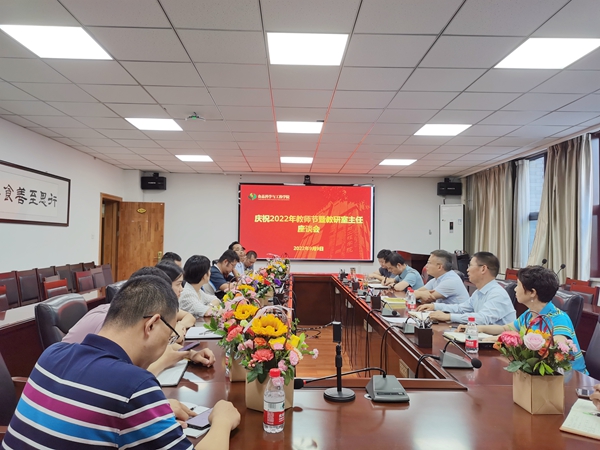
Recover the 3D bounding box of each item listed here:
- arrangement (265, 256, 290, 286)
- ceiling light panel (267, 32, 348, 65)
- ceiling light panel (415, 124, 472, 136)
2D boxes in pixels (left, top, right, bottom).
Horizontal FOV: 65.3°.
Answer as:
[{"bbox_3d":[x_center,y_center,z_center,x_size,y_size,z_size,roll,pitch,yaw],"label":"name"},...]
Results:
[{"bbox_3d":[-0.278,0.563,5.780,0.321,0.348,0.300,1,-2,-1],"label":"arrangement"},{"bbox_3d":[0.049,-1.310,3.464,0.590,0.040,0.590,1,-2,-1],"label":"ceiling light panel"},{"bbox_3d":[1.802,-1.201,5.910,0.600,0.040,0.600,1,-2,-1],"label":"ceiling light panel"}]

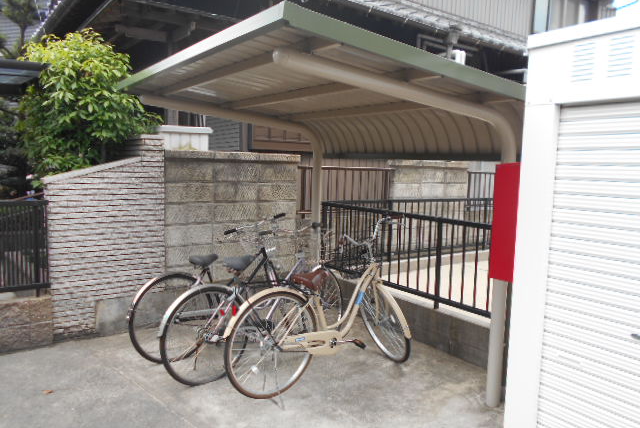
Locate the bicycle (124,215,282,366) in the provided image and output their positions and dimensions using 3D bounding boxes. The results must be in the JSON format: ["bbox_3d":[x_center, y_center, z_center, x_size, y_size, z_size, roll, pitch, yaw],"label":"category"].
[{"bbox_3d":[-0.735,0.543,3.855,1.670,1.060,0.560,-5,9,-44],"label":"bicycle"}]

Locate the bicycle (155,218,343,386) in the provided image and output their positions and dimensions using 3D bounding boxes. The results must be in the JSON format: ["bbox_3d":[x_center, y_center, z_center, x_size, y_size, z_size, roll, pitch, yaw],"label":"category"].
[{"bbox_3d":[-0.362,0.589,3.509,1.720,1.060,0.570,-4,8,-41],"label":"bicycle"}]

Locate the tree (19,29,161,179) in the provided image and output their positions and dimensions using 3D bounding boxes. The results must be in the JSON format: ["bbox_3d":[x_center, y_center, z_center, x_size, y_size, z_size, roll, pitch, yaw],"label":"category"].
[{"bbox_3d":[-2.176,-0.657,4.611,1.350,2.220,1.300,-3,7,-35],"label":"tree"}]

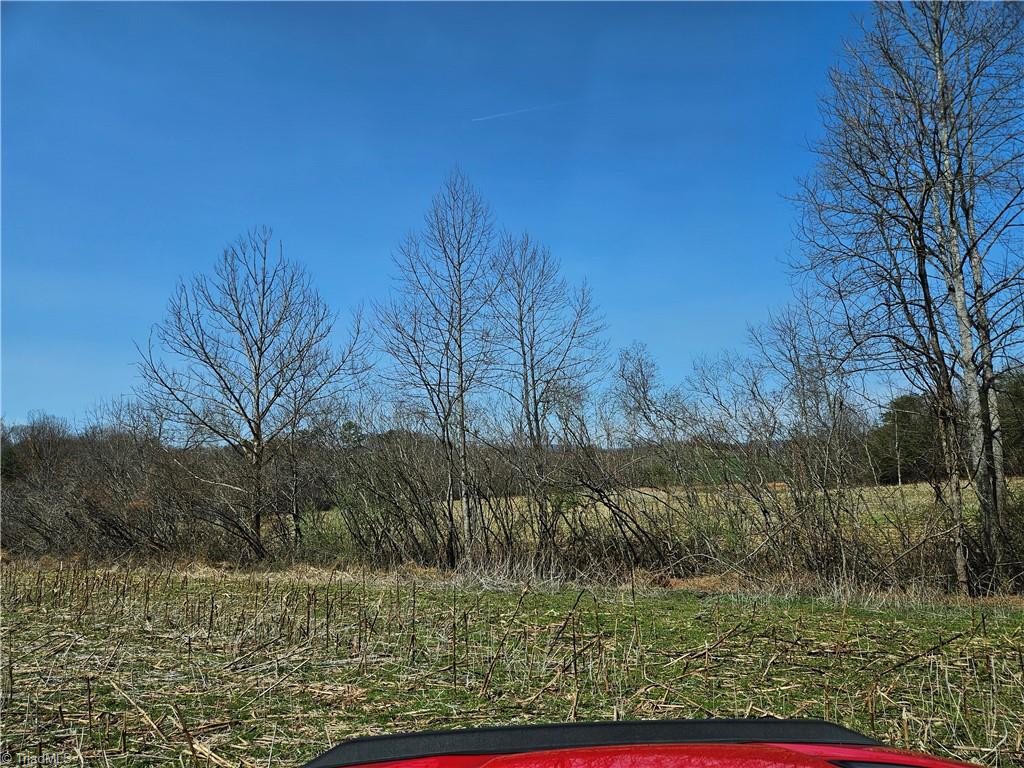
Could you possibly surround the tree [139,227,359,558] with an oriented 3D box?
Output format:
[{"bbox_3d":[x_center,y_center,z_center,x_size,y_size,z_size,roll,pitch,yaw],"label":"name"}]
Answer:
[{"bbox_3d":[-6.700,0.100,17.500,5.500,8.500,5.200,0,-6,0],"label":"tree"}]

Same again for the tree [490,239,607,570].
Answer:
[{"bbox_3d":[0.830,0.280,15.950,2.650,7.900,2.800,0,-6,0],"label":"tree"}]

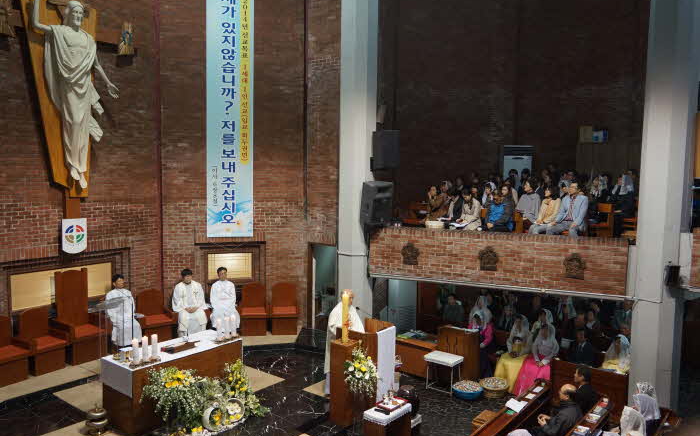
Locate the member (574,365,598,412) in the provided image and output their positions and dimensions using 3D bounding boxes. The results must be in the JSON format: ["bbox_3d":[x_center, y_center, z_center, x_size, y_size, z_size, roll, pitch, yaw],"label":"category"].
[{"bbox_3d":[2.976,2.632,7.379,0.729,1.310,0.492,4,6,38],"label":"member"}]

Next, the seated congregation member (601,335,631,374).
[{"bbox_3d":[4.334,2.544,8.950,0.550,1.230,0.730,5,6,38],"label":"seated congregation member"}]

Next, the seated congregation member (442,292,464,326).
[{"bbox_3d":[2.145,2.299,11.500,0.500,1.260,0.720,4,5,30],"label":"seated congregation member"}]

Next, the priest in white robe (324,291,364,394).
[{"bbox_3d":[-0.074,1.960,8.516,0.500,1.690,0.640,4,6,37],"label":"priest in white robe"}]

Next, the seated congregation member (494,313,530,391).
[{"bbox_3d":[2.959,2.448,9.850,0.600,1.230,0.780,5,6,40],"label":"seated congregation member"}]

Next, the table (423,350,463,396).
[{"bbox_3d":[1.681,2.755,9.733,0.561,0.542,0.453,5,6,40],"label":"table"}]

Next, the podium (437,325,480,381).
[{"bbox_3d":[2.186,2.752,11.038,0.680,0.980,0.460,4,6,39],"label":"podium"}]

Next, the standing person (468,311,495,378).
[{"bbox_3d":[2.649,2.527,11.056,0.550,1.280,0.500,-4,7,-41],"label":"standing person"}]

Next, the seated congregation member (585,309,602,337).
[{"bbox_3d":[4.670,2.422,10.556,0.500,1.280,0.700,4,6,33],"label":"seated congregation member"}]

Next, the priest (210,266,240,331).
[{"bbox_3d":[-2.505,1.748,10.950,0.580,1.340,0.750,-1,5,-21],"label":"priest"}]

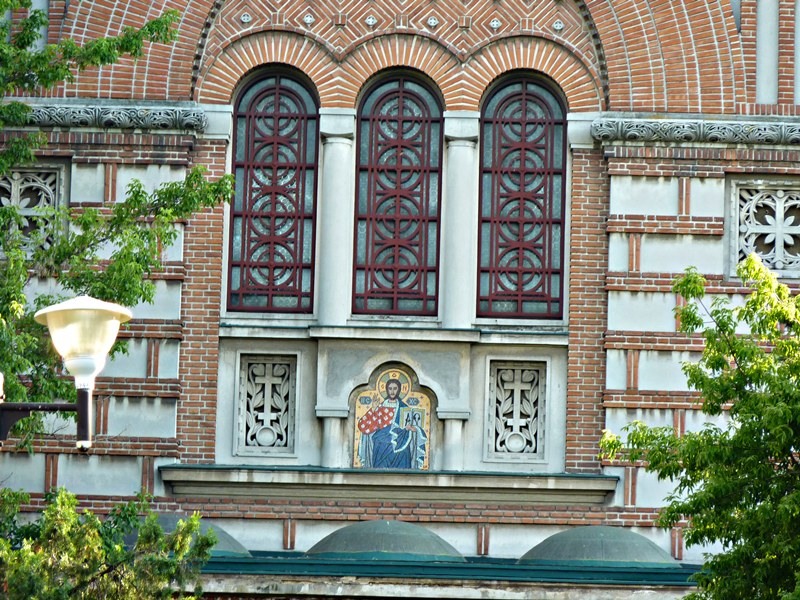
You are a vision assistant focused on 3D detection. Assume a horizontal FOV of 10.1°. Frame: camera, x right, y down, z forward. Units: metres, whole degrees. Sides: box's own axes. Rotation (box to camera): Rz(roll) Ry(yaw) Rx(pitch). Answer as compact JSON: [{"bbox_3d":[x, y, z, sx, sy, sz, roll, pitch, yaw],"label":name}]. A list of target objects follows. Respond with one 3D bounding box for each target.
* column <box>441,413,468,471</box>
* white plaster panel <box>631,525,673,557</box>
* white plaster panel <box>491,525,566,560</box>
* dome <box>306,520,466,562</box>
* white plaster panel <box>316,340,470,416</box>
[{"bbox_3d":[0.658,1.696,54.691,0.326,0.722,0.300,1,-9,1],"label":"column"},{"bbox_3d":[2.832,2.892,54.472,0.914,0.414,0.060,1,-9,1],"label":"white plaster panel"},{"bbox_3d":[1.615,2.977,55.411,1.014,0.431,0.060,1,-11,2],"label":"white plaster panel"},{"bbox_3d":[-0.159,2.872,53.424,1.920,0.550,1.800,1,-9,1],"label":"dome"},{"bbox_3d":[-0.069,0.888,50.085,1.677,0.849,0.250,1,-10,2],"label":"white plaster panel"}]

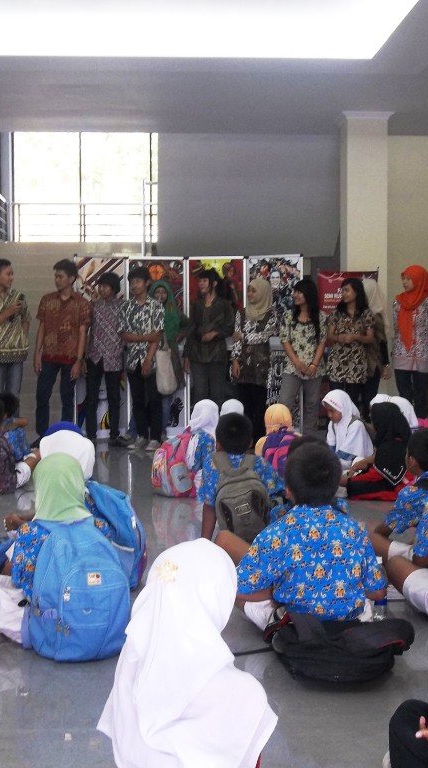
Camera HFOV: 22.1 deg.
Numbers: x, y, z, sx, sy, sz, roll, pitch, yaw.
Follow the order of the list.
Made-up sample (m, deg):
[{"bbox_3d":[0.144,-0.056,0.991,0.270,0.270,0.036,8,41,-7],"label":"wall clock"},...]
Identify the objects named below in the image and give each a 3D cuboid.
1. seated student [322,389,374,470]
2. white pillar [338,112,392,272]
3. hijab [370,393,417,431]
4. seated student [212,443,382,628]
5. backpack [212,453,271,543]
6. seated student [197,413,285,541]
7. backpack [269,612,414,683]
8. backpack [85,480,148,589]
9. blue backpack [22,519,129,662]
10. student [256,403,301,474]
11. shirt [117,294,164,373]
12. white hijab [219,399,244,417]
[{"bbox_3d":[0.933,0.283,7.650,0.340,0.500,0.340,-1,2,-22],"label":"seated student"},{"bbox_3d":[1.398,-0.971,10.382,0.460,3.070,0.460,0,2,-4],"label":"white pillar"},{"bbox_3d":[1.336,0.218,8.100,0.340,0.330,0.300,-1,2,-9],"label":"hijab"},{"bbox_3d":[0.316,0.489,3.739,0.550,0.635,0.620,0,2,-3],"label":"seated student"},{"bbox_3d":[0.121,0.521,4.980,0.280,0.440,0.190,0,2,-4],"label":"backpack"},{"bbox_3d":[0.130,0.440,5.598,0.500,0.610,0.600,0,2,3],"label":"seated student"},{"bbox_3d":[0.376,0.754,3.280,0.410,0.160,0.380,0,2,0],"label":"backpack"},{"bbox_3d":[-0.405,0.600,4.365,0.180,0.410,0.280,-13,-4,28],"label":"backpack"},{"bbox_3d":[-0.437,0.647,3.480,0.310,0.440,0.210,-1,2,-22],"label":"blue backpack"},{"bbox_3d":[0.426,0.407,7.118,0.460,0.570,0.520,0,2,-2],"label":"student"},{"bbox_3d":[-0.686,-0.475,10.290,0.460,0.700,0.270,0,2,7],"label":"shirt"},{"bbox_3d":[0.129,0.258,7.614,0.230,0.300,0.250,-1,2,-9],"label":"white hijab"}]

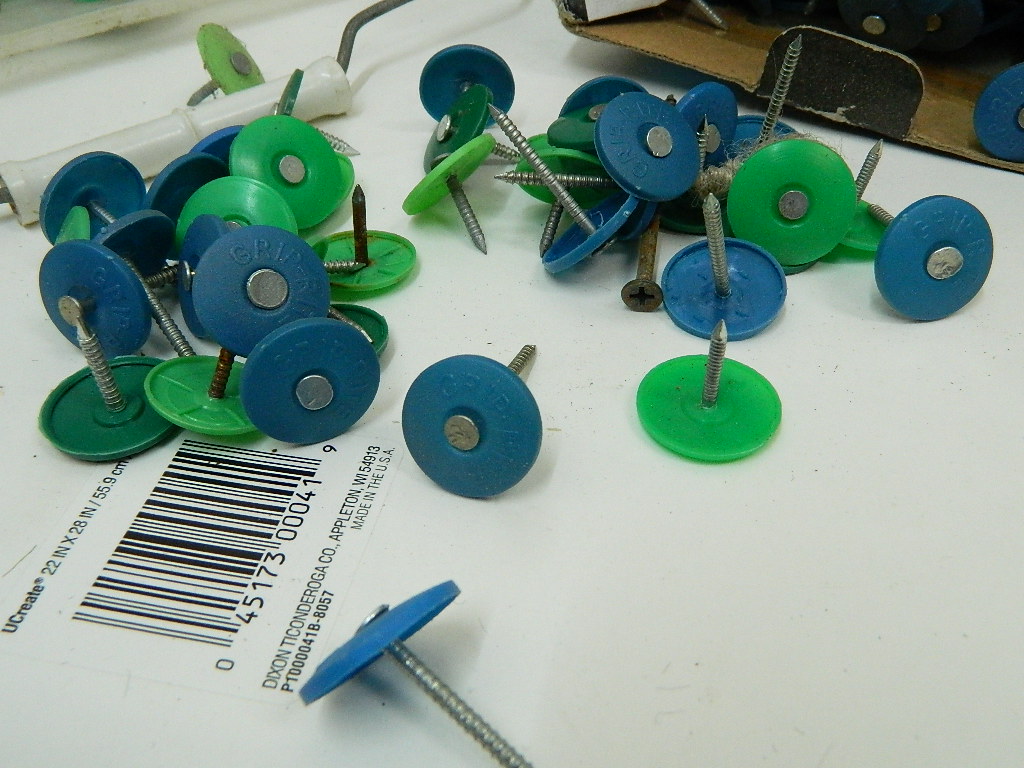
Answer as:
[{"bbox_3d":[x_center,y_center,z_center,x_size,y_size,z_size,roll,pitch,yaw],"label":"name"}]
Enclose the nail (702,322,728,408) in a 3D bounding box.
[{"bbox_3d":[0.036,-0.003,0.160,0.003,0.021,0.003,-1,44,1],"label":"nail"}]

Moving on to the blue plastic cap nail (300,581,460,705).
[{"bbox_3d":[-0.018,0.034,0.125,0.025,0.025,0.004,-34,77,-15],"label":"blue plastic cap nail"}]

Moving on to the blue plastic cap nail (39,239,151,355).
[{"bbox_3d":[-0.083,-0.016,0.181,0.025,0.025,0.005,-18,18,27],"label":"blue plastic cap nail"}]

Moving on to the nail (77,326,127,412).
[{"bbox_3d":[-0.073,-0.003,0.162,0.003,0.021,0.003,-24,47,-22],"label":"nail"}]

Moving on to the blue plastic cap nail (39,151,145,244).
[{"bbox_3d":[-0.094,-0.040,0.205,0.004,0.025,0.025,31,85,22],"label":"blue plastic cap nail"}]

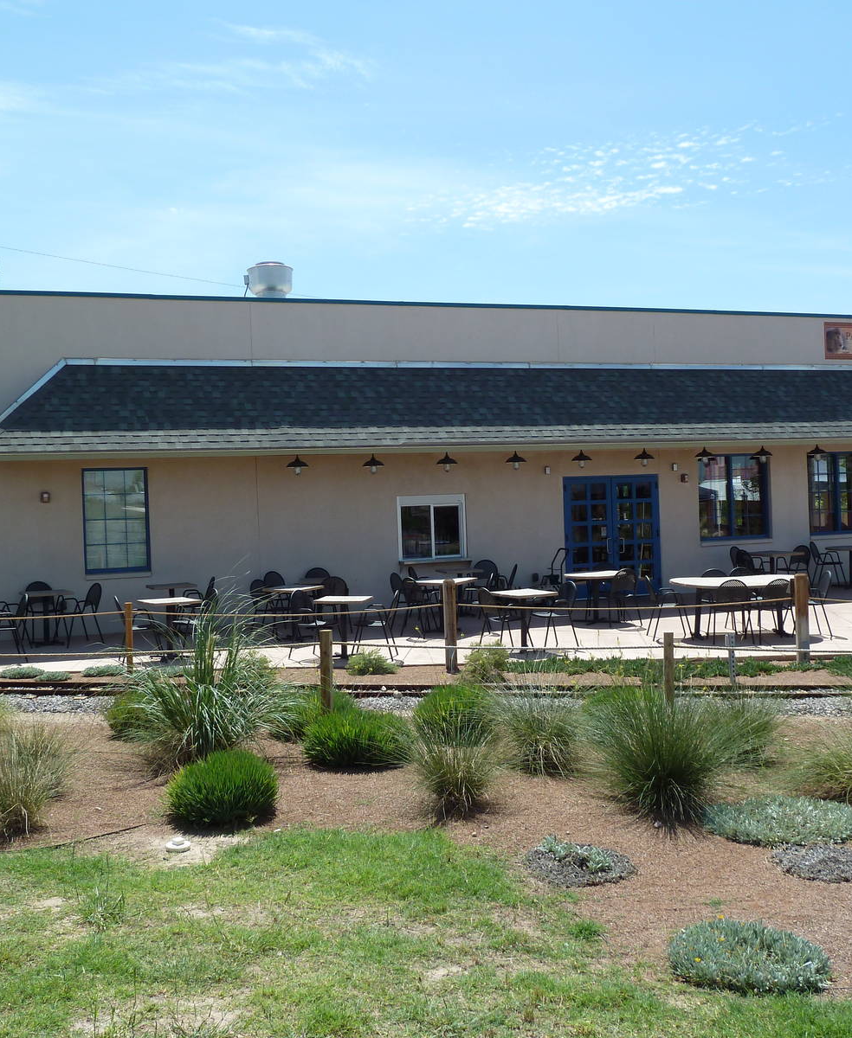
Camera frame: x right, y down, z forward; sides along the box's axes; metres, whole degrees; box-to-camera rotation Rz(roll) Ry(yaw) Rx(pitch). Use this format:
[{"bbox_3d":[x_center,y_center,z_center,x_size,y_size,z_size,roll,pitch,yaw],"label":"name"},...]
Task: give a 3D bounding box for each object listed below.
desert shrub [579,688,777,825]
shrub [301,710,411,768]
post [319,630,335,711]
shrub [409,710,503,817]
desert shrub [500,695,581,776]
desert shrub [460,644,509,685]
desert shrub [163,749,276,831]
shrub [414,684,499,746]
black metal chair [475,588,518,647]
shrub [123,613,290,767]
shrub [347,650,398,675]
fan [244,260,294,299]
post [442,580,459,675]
[{"bbox_3d":[1.448,1.312,6.650,1.040,0.660,0.950,-2,1,0],"label":"desert shrub"},{"bbox_3d":[-0.511,1.586,8.500,0.780,0.345,0.720,-2,1,-4],"label":"shrub"},{"bbox_3d":[-0.869,1.330,10.150,0.115,0.740,0.115,-2,1,0],"label":"post"},{"bbox_3d":[0.178,1.390,6.700,0.530,0.530,0.520,-2,1,0],"label":"shrub"},{"bbox_3d":[0.777,1.454,7.900,0.550,0.490,0.540,-2,1,5],"label":"desert shrub"},{"bbox_3d":[0.619,1.526,12.300,0.500,0.410,0.480,-2,1,0],"label":"desert shrub"},{"bbox_3d":[-1.220,1.579,6.897,0.660,0.410,0.660,-2,1,-10],"label":"desert shrub"},{"bbox_3d":[0.239,1.553,9.447,0.690,0.420,0.680,-2,1,1],"label":"shrub"},{"bbox_3d":[0.949,1.226,14.443,0.580,0.810,0.530,-1,1,36],"label":"black metal chair"},{"bbox_3d":[-1.655,1.262,8.691,1.270,1.120,1.200,-2,1,-11],"label":"shrub"},{"bbox_3d":[-0.630,1.665,13.650,0.610,0.265,0.550,-2,1,-3],"label":"shrub"},{"bbox_3d":[-2.834,-4.309,21.000,0.840,0.700,0.840,-2,1,-21],"label":"fan"},{"bbox_3d":[0.277,1.225,13.200,0.145,1.090,0.145,-2,1,1],"label":"post"}]

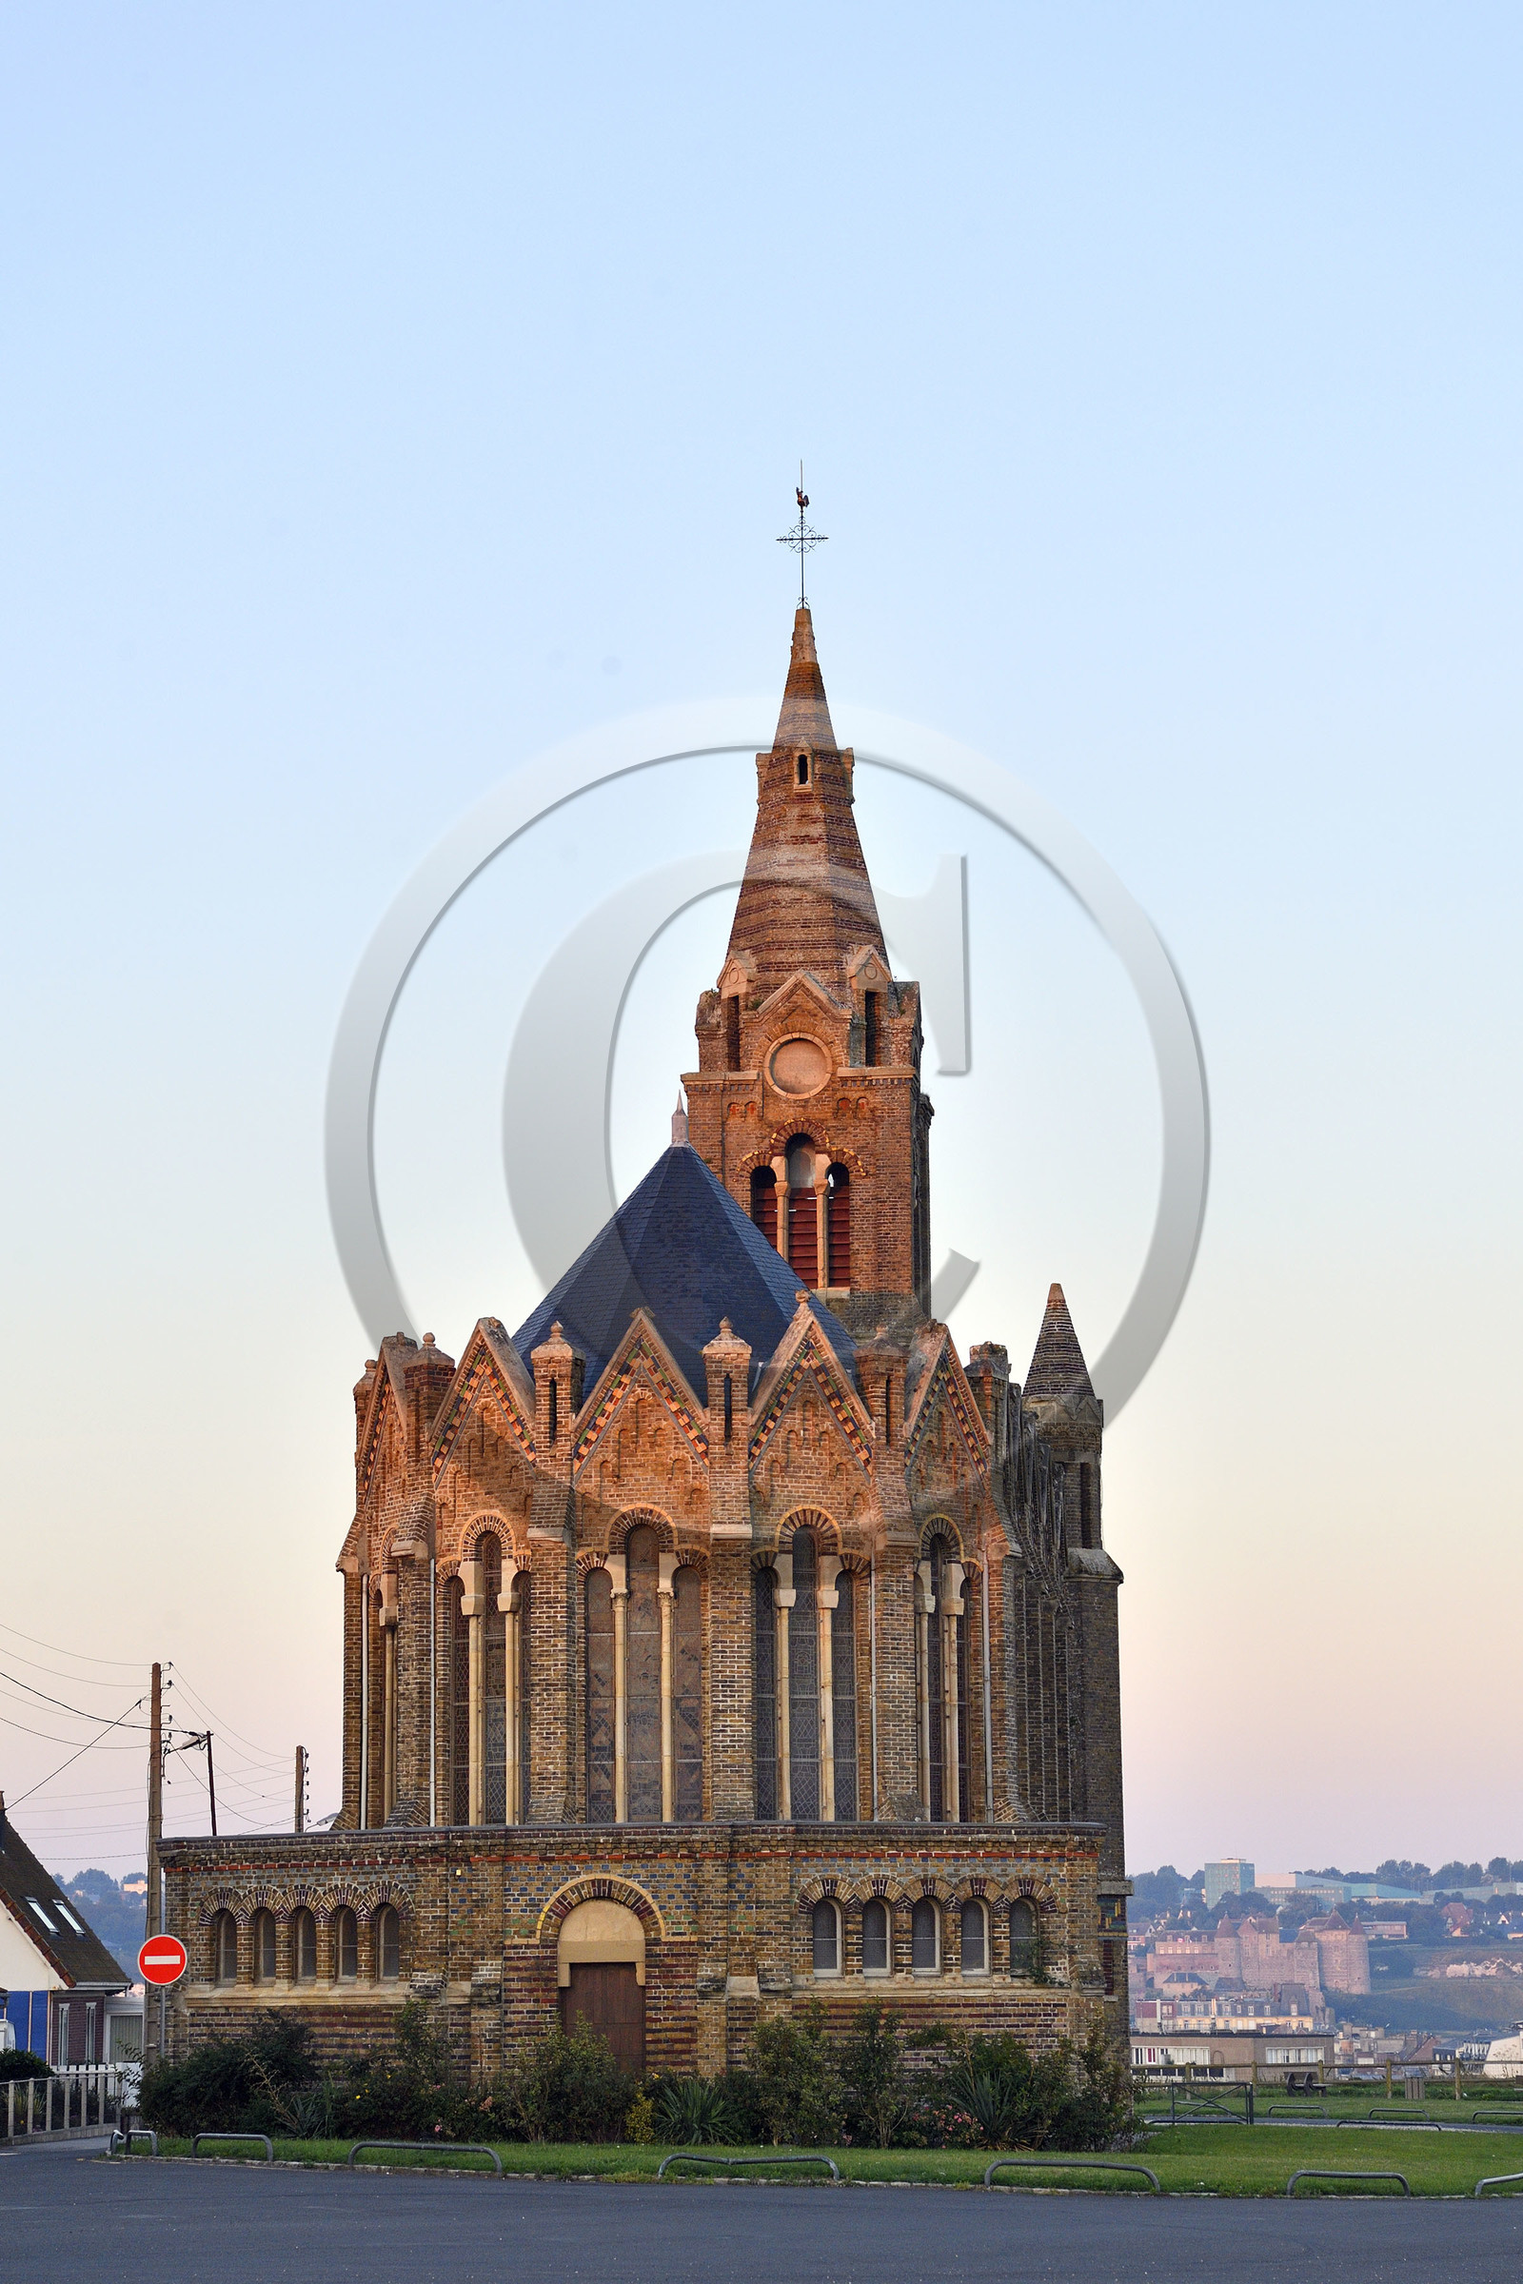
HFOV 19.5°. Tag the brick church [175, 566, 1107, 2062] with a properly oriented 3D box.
[{"bbox_3d":[-0.347,1.504,76.723,13.560,30.105,30.832,-2,-11,7],"label":"brick church"}]

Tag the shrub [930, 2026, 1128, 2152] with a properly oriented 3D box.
[{"bbox_3d":[3.688,12.835,59.947,2.550,1.720,1.900,-1,-11,0],"label":"shrub"}]

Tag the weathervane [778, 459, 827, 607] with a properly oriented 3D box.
[{"bbox_3d":[0.823,-12.159,89.000,1.002,3.032,0.350,-1,-11,4],"label":"weathervane"}]

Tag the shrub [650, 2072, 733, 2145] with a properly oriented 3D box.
[{"bbox_3d":[-0.882,12.402,57.000,1.077,0.895,1.000,-1,-11,0],"label":"shrub"}]

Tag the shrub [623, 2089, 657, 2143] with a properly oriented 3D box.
[{"bbox_3d":[-1.550,12.440,56.700,0.410,0.690,0.450,-1,-11,0],"label":"shrub"}]

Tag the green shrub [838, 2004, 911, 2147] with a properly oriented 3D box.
[{"bbox_3d":[1.463,12.053,57.300,0.944,1.803,0.950,-1,-11,0],"label":"green shrub"}]

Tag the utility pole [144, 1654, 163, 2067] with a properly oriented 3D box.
[{"bbox_3d":[-9.622,11.874,70.309,0.250,7.250,0.250,-1,-11,0],"label":"utility pole"}]

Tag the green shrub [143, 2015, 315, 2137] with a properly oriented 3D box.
[{"bbox_3d":[-7.211,12.621,60.000,2.364,1.605,1.900,-1,-11,0],"label":"green shrub"}]

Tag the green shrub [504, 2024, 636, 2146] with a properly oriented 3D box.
[{"bbox_3d":[-2.475,12.082,57.000,1.741,1.524,1.500,-1,-11,0],"label":"green shrub"}]

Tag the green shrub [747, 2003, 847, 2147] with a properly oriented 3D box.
[{"bbox_3d":[0.459,12.000,57.100,1.285,1.819,1.200,-1,-11,0],"label":"green shrub"}]

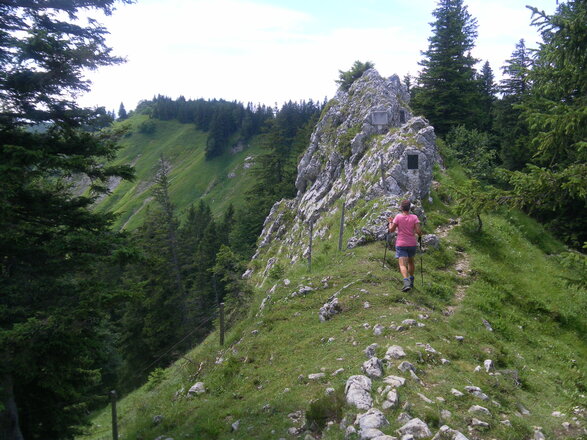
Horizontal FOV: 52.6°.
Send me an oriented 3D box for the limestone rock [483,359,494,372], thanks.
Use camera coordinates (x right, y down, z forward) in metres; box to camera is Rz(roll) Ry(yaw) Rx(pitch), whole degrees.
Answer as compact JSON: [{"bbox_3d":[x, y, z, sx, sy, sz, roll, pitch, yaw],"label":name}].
[{"bbox_3d":[2.094,1.565,6.350,0.105,0.120,0.110,0,3,0],"label":"limestone rock"}]

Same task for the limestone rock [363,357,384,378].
[{"bbox_3d":[0.789,1.452,5.850,0.200,0.170,0.170,0,3,0],"label":"limestone rock"}]

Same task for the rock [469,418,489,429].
[{"bbox_3d":[1.547,1.698,4.950,0.165,0.070,0.120,0,2,0],"label":"rock"}]

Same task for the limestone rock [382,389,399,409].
[{"bbox_3d":[0.875,1.614,5.350,0.135,0.130,0.160,0,2,0],"label":"limestone rock"}]

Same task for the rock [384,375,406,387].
[{"bbox_3d":[0.992,1.574,5.800,0.205,0.090,0.150,0,2,0],"label":"rock"}]

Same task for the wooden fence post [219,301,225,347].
[{"bbox_3d":[-1.414,2.066,11.700,0.080,0.870,0.080,0,3,0],"label":"wooden fence post"}]

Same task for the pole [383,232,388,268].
[{"bbox_3d":[1.751,0.478,11.175,0.045,0.966,0.045,4,9,0],"label":"pole"}]

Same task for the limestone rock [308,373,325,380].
[{"bbox_3d":[0.242,1.648,6.250,0.165,0.065,0.110,0,2,0],"label":"limestone rock"}]

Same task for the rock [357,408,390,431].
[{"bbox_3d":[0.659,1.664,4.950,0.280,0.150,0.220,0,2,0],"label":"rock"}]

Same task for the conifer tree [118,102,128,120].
[{"bbox_3d":[-91.675,-58.510,320.000,5.000,9.600,5.000,0,3,0],"label":"conifer tree"}]

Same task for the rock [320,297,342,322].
[{"bbox_3d":[0.555,1.342,8.900,0.345,0.280,0.300,0,2,0],"label":"rock"}]

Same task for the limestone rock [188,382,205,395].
[{"bbox_3d":[-1.242,2.158,7.600,0.220,0.140,0.180,0,2,0],"label":"limestone rock"}]

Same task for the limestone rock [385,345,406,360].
[{"bbox_3d":[1.123,1.451,6.500,0.220,0.135,0.180,0,3,0],"label":"limestone rock"}]

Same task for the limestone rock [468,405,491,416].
[{"bbox_3d":[1.619,1.653,5.150,0.190,0.080,0.130,0,2,0],"label":"limestone rock"}]

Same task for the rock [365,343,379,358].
[{"bbox_3d":[0.858,1.435,6.500,0.145,0.135,0.135,0,3,0],"label":"rock"}]

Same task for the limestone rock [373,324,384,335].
[{"bbox_3d":[1.098,1.406,7.600,0.135,0.125,0.125,0,3,0],"label":"limestone rock"}]

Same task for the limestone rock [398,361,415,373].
[{"bbox_3d":[1.148,1.489,6.000,0.170,0.095,0.140,0,3,0],"label":"limestone rock"}]

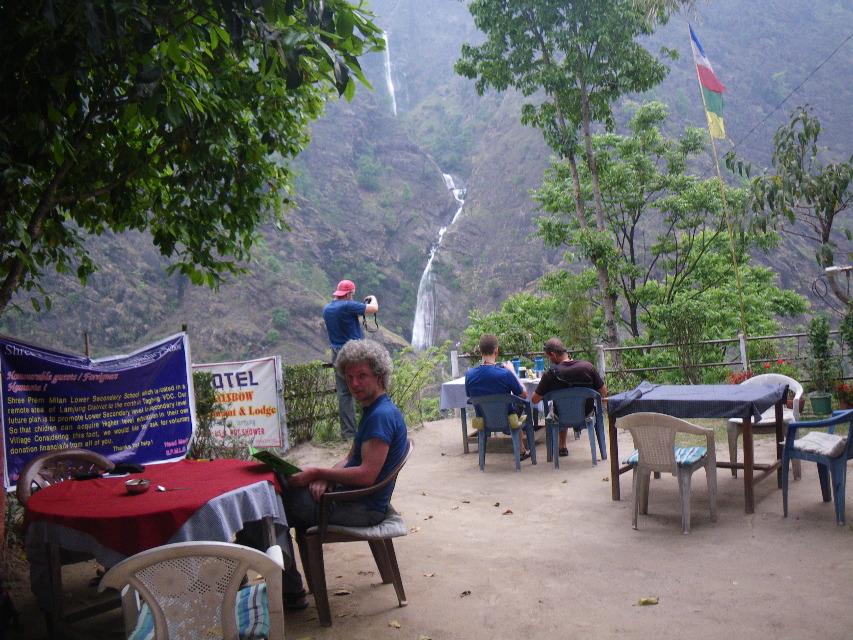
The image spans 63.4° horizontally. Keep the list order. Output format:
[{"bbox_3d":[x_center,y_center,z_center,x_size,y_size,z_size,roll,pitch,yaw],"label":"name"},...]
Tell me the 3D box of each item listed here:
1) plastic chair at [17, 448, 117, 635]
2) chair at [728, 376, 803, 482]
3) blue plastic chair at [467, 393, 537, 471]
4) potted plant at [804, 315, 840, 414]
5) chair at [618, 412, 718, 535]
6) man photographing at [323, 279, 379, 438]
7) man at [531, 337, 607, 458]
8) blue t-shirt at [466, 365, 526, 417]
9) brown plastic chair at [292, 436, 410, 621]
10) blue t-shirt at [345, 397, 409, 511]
[{"bbox_3d":[-1.839,1.144,3.733,0.600,0.820,0.580,-5,-3,35],"label":"plastic chair"},{"bbox_3d":[2.951,0.908,5.969,0.570,0.824,0.550,-5,-3,37],"label":"chair"},{"bbox_3d":[0.805,1.158,7.302,0.570,0.805,0.550,-4,-3,18],"label":"blue plastic chair"},{"bbox_3d":[5.266,0.593,9.200,0.460,1.310,0.460,-5,-3,30],"label":"potted plant"},{"bbox_3d":[1.683,1.044,4.888,0.570,0.812,0.550,-5,-3,35],"label":"chair"},{"bbox_3d":[-0.848,0.452,7.700,0.540,1.760,0.540,-1,-3,-45],"label":"man photographing"},{"bbox_3d":[1.508,0.857,7.427,0.680,1.310,0.850,-4,-2,8],"label":"man"},{"bbox_3d":[0.738,0.765,7.380,0.560,0.550,0.360,-4,-2,14],"label":"blue t-shirt"},{"bbox_3d":[-0.351,1.081,3.699,0.600,0.815,0.580,-3,-3,-17],"label":"brown plastic chair"},{"bbox_3d":[-0.272,0.725,3.750,0.340,0.590,0.450,-3,-2,-10],"label":"blue t-shirt"}]

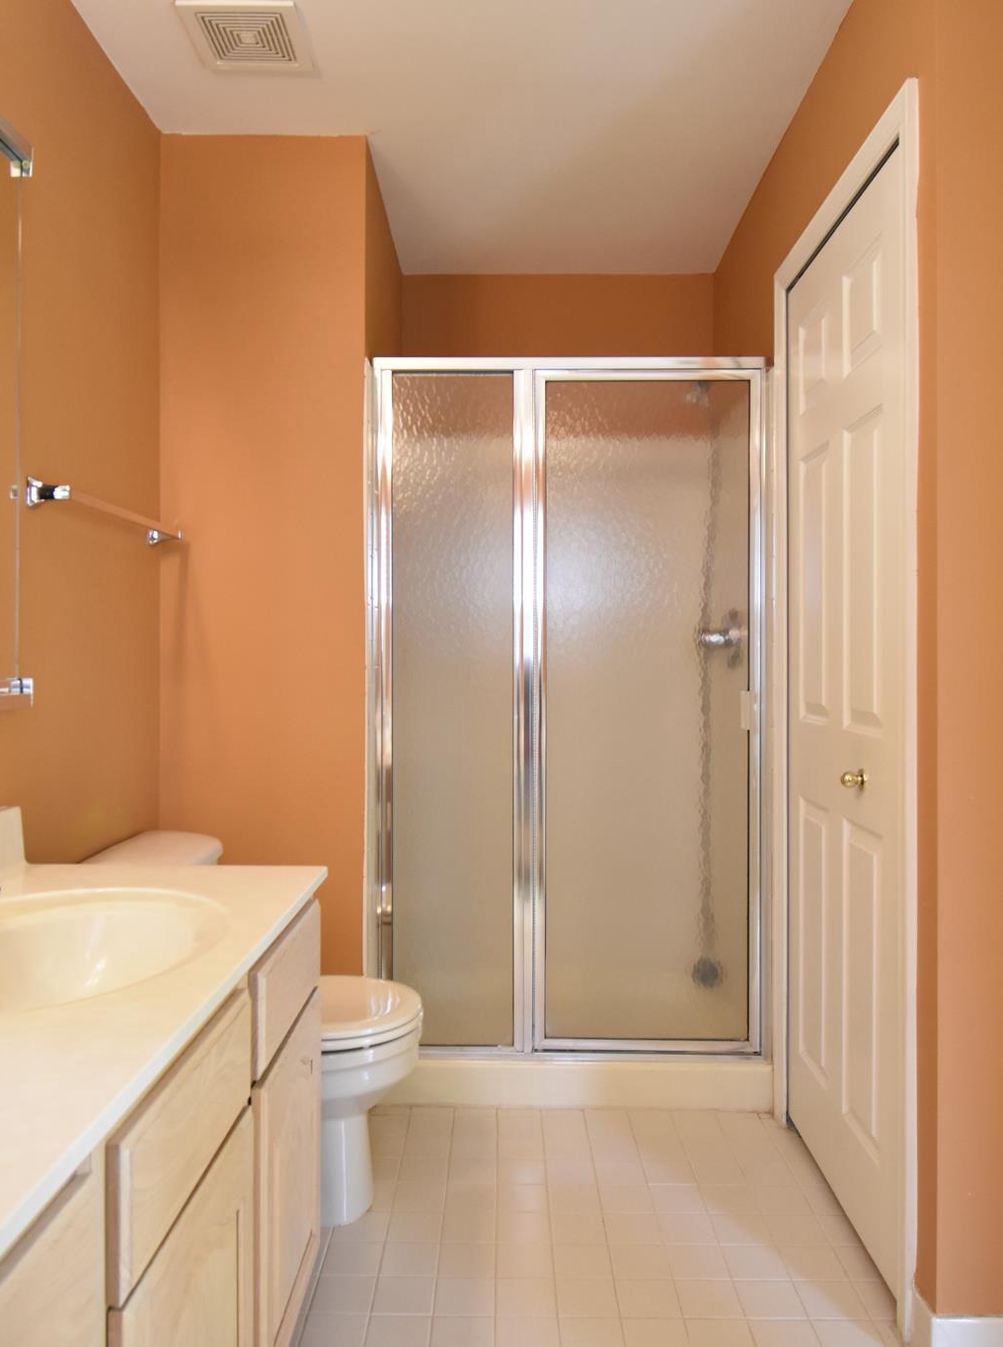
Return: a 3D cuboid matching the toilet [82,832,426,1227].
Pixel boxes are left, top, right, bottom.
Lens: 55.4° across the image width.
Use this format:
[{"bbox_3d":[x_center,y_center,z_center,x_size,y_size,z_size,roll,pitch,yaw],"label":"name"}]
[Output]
[{"bbox_3d":[-0.501,0.745,2.022,0.658,0.740,0.480,0,0,0],"label":"toilet"}]

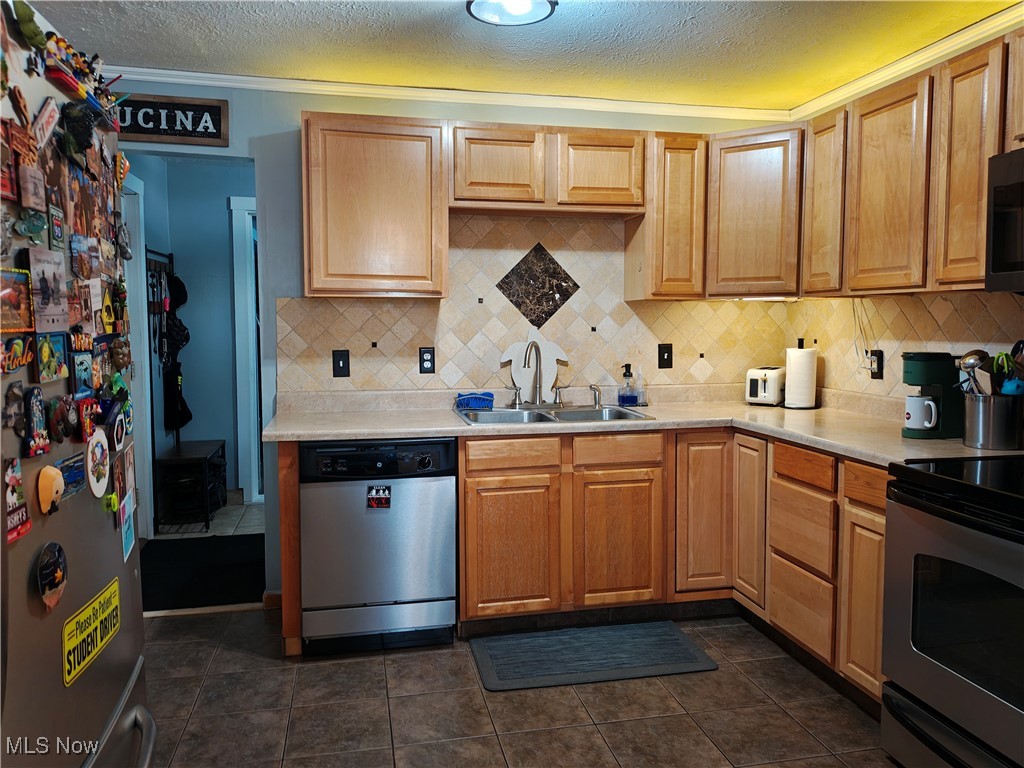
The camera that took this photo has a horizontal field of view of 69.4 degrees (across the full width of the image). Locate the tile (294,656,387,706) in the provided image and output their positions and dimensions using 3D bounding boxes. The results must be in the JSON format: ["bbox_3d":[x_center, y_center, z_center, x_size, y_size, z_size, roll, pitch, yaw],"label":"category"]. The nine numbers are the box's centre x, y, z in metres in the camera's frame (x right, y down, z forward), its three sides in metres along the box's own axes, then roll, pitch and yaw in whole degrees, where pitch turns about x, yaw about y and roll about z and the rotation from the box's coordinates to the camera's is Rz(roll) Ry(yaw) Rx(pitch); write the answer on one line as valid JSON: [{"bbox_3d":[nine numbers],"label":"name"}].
[{"bbox_3d":[-0.634,1.111,2.759,0.330,0.010,0.330,-1,4,-12],"label":"tile"}]

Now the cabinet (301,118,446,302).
[{"bbox_3d":[-0.608,-0.769,3.317,0.609,0.762,0.330,-1,5,-12],"label":"cabinet"}]

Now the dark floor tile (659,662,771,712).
[{"bbox_3d":[0.727,1.108,2.706,0.326,0.010,0.315,-1,5,-12],"label":"dark floor tile"}]

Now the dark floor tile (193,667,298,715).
[{"bbox_3d":[-0.955,1.109,2.668,0.326,0.010,0.315,-1,5,-12],"label":"dark floor tile"}]

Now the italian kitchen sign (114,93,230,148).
[{"bbox_3d":[-1.541,-1.147,3.209,0.587,0.202,0.020,-1,4,-12],"label":"italian kitchen sign"}]

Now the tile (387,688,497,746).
[{"bbox_3d":[-0.242,1.128,2.505,0.330,0.010,0.330,-1,4,-12],"label":"tile"}]

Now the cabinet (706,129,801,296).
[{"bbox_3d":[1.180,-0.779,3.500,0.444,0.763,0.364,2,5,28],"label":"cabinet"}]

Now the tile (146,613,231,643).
[{"bbox_3d":[-1.413,1.065,3.220,0.326,0.010,0.315,-1,5,-12],"label":"tile"}]

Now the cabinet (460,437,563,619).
[{"bbox_3d":[-0.052,0.564,3.332,0.448,0.770,0.620,-1,5,-12],"label":"cabinet"}]

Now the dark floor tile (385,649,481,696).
[{"bbox_3d":[-0.308,1.098,2.802,0.330,0.010,0.317,-1,5,-12],"label":"dark floor tile"}]

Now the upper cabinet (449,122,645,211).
[{"bbox_3d":[0.141,-0.983,3.464,0.914,0.361,0.330,-1,5,-12],"label":"upper cabinet"}]

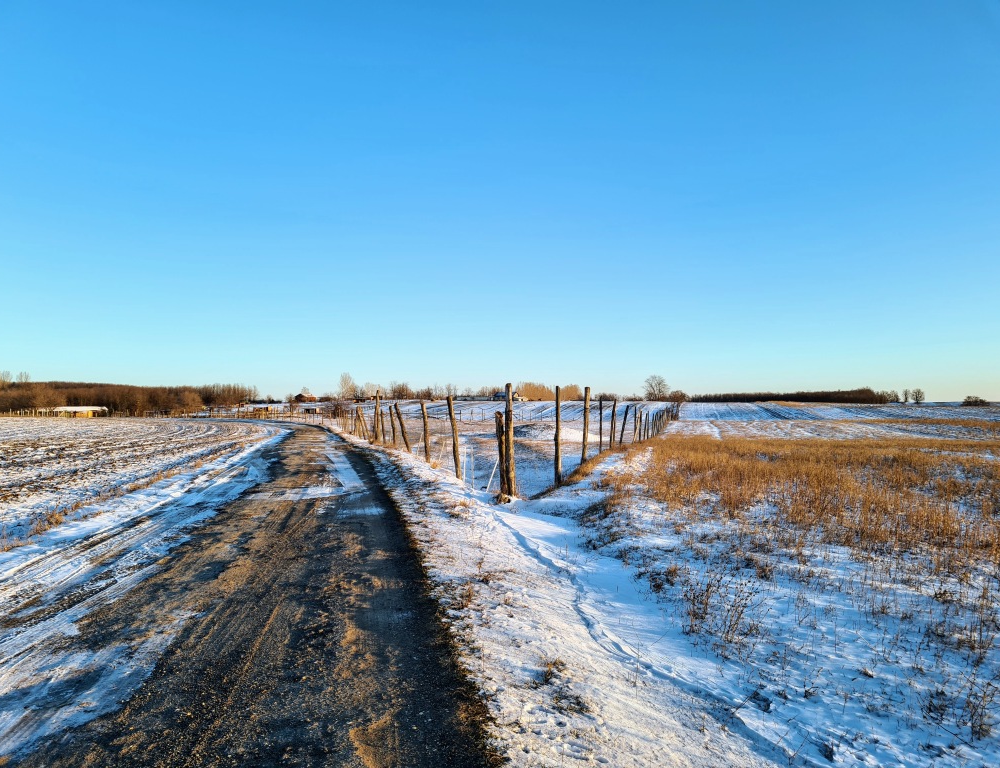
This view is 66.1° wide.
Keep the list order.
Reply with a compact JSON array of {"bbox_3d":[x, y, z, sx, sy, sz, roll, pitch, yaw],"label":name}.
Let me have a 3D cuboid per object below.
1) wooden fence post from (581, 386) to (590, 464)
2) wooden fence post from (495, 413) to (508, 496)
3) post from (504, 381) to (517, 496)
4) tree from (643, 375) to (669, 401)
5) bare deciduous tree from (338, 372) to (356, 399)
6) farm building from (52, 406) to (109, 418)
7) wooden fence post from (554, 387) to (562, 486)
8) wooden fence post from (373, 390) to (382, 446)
[{"bbox_3d":[2.253,1.090,20.200,0.140,2.050,0.140,3,-2,0],"label":"wooden fence post"},{"bbox_3d":[0.039,1.229,13.600,0.160,1.520,0.160,-4,-2,0],"label":"wooden fence post"},{"bbox_3d":[0.191,0.981,13.600,0.170,2.020,0.170,2,-2,0],"label":"post"},{"bbox_3d":[60.655,1.365,300.000,10.000,10.200,9.500,0,-2,0],"label":"tree"},{"bbox_3d":[-75.348,0.741,380.000,8.800,13.000,8.500,0,-2,0],"label":"bare deciduous tree"},{"bbox_3d":[-89.998,6.114,165.000,11.800,2.600,6.000,1,-2,-33],"label":"farm building"},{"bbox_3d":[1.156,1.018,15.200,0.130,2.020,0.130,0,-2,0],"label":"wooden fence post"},{"bbox_3d":[-4.846,1.329,30.500,0.200,2.120,0.200,1,-2,0],"label":"wooden fence post"}]

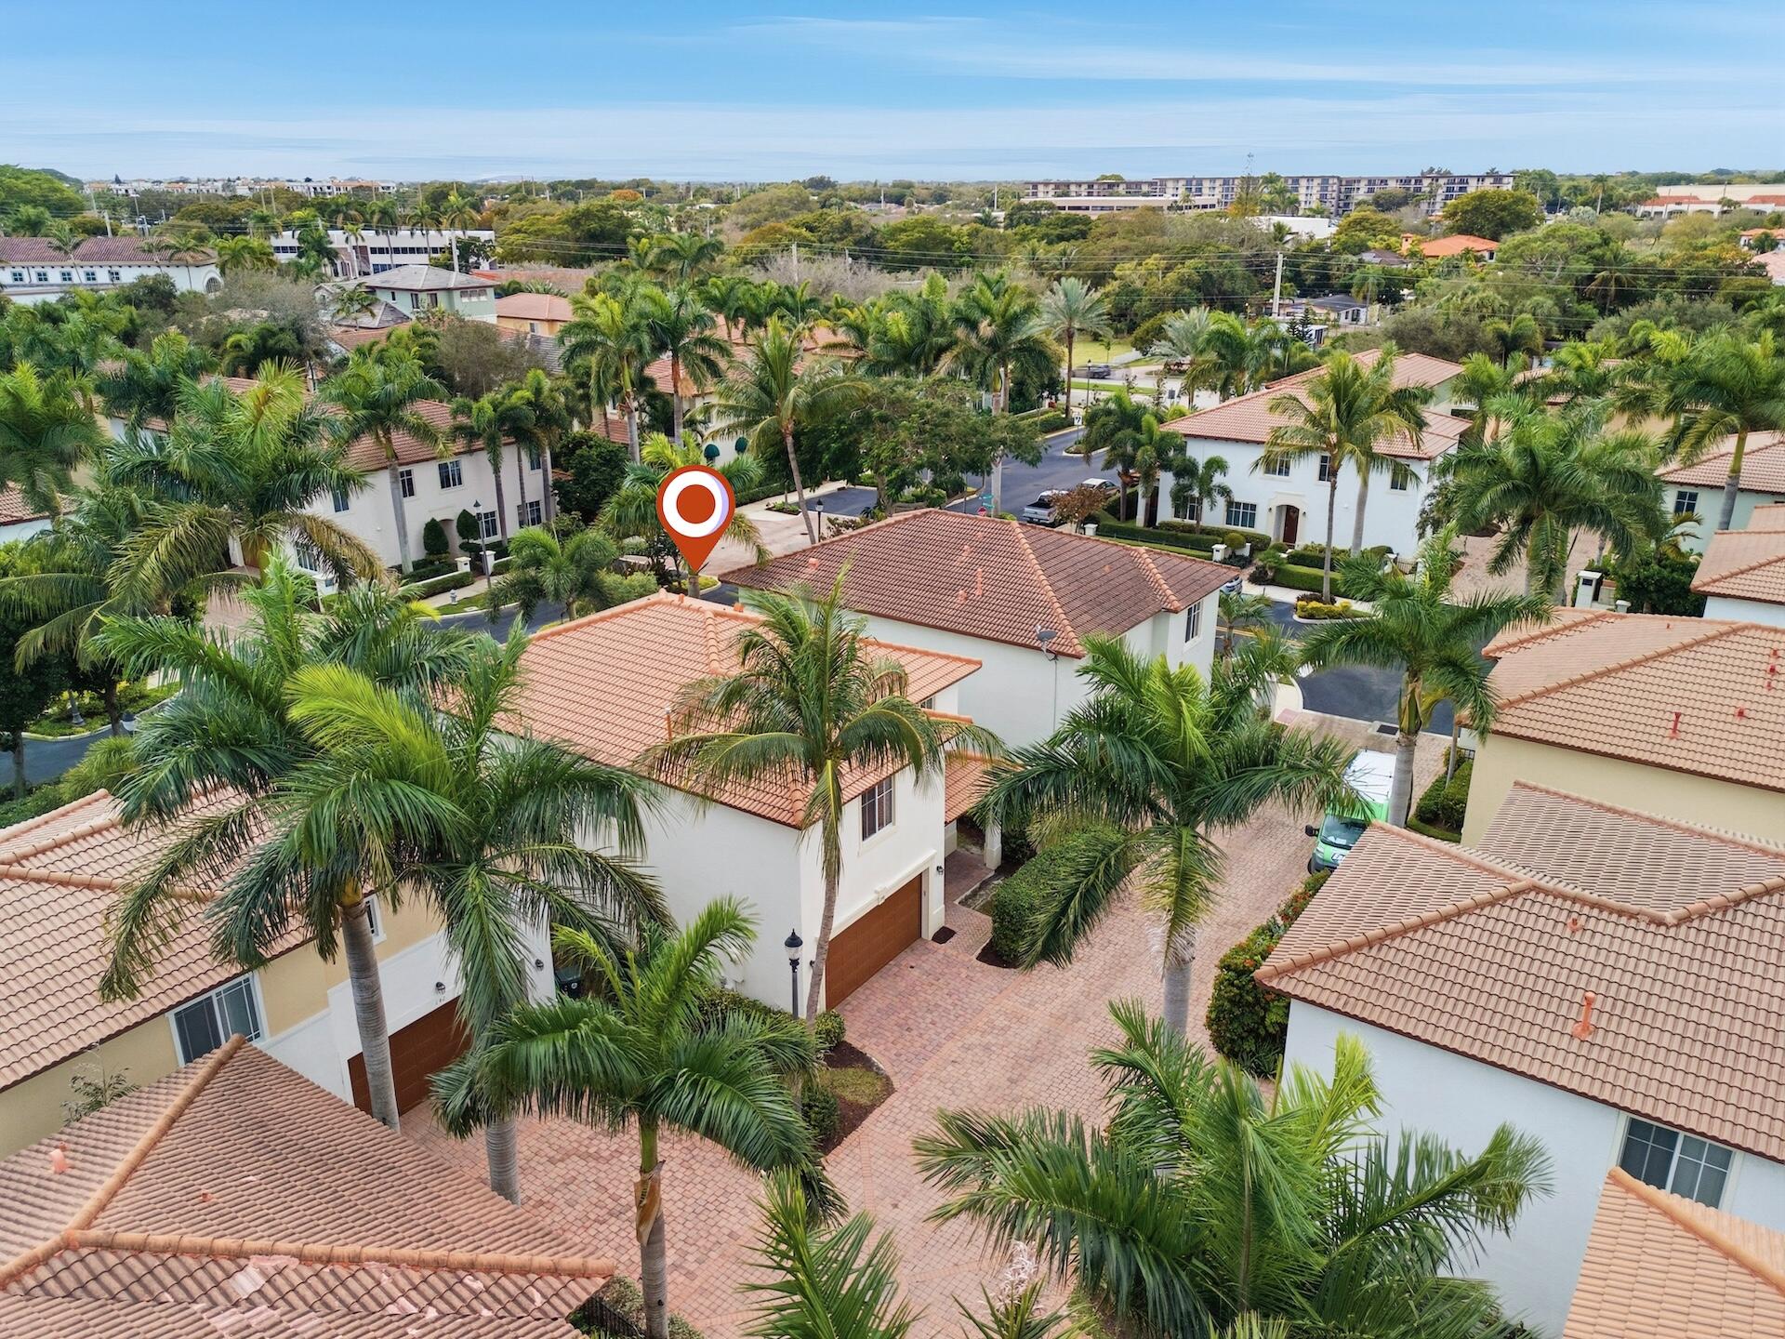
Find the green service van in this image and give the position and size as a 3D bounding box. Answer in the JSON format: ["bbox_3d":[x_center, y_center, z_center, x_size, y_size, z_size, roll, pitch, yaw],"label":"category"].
[{"bbox_3d":[15.099,4.930,39.648,2.080,2.500,5.600,12,24,29],"label":"green service van"}]

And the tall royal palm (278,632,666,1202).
[{"bbox_3d":[-7.787,5.608,23.732,6.530,12.590,6.530,-8,22,-20],"label":"tall royal palm"}]

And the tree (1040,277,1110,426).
[{"bbox_3d":[17.794,-30.856,120.079,6.770,13.130,6.670,0,20,0],"label":"tree"}]

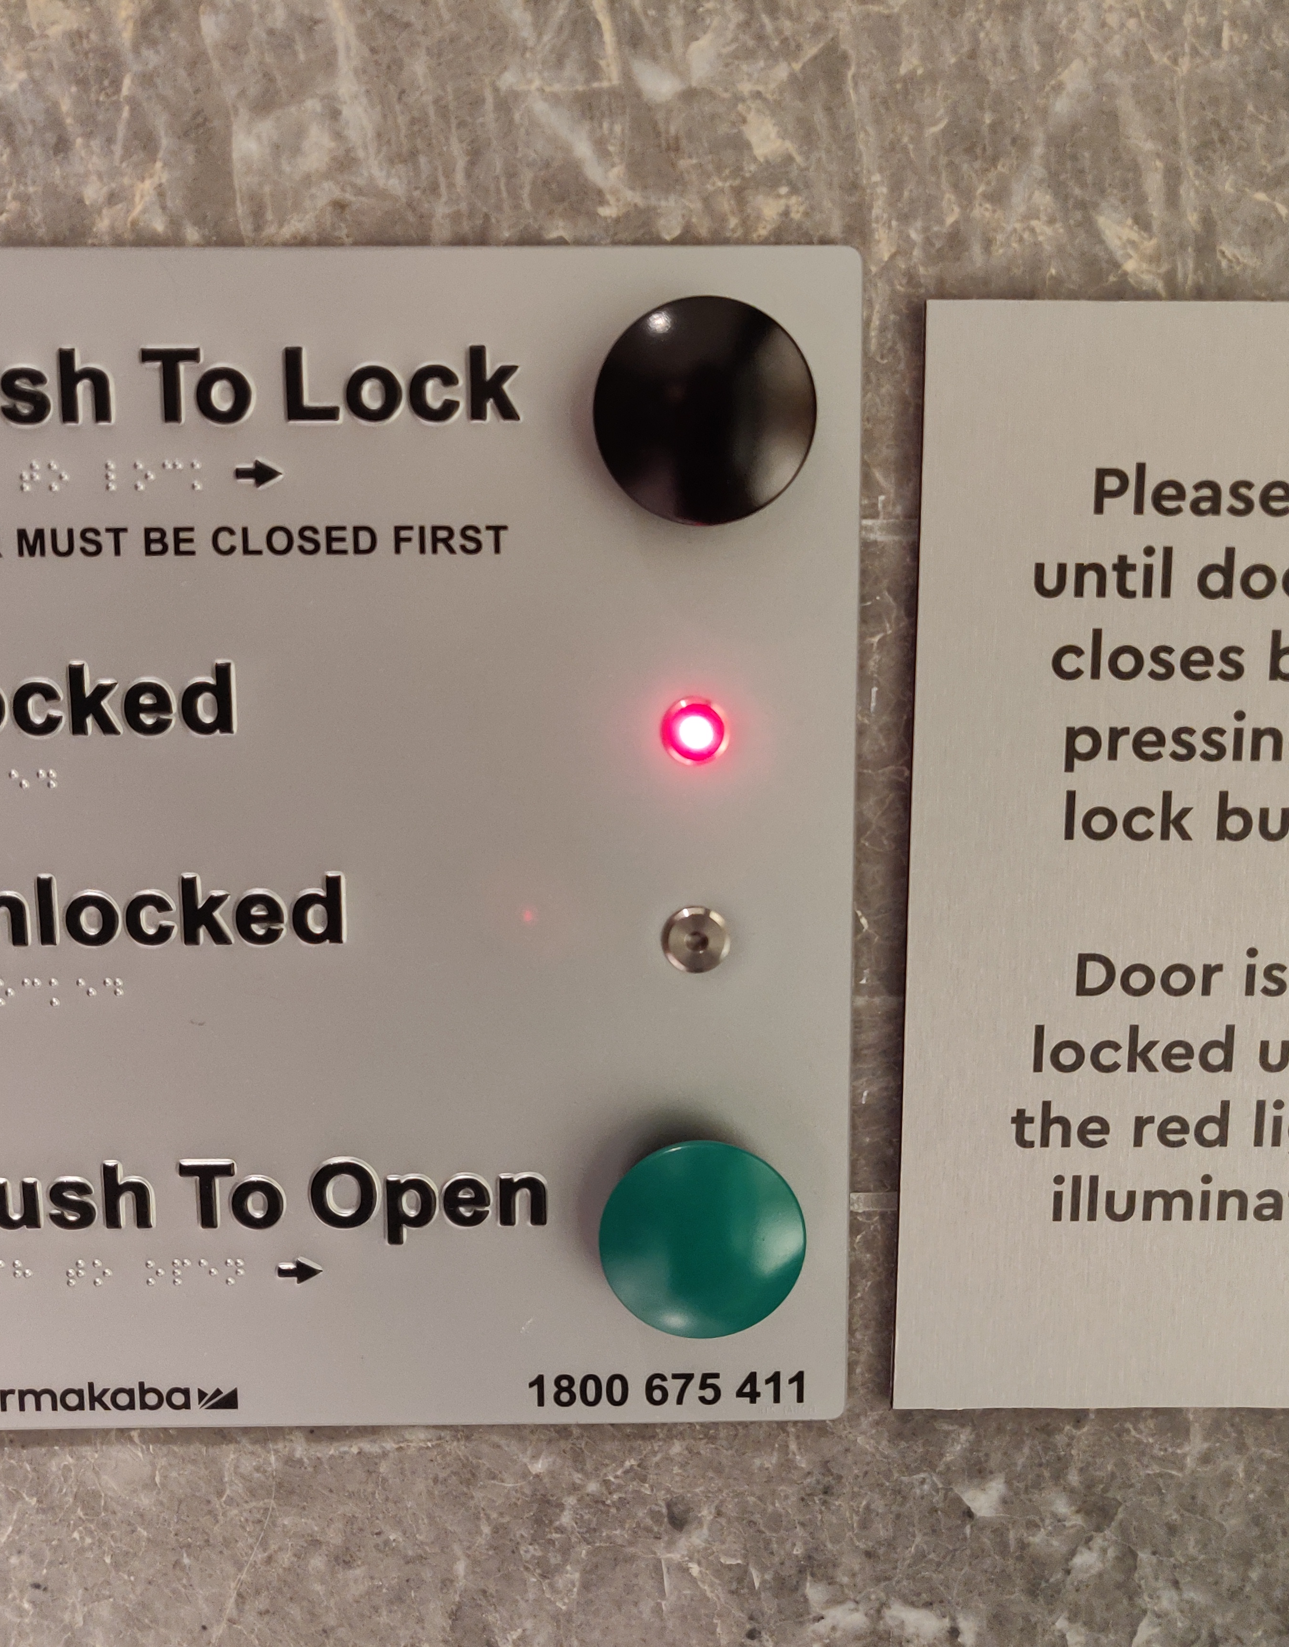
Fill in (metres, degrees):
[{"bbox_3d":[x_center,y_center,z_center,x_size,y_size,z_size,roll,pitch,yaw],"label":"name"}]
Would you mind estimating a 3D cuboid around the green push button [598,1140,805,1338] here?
[{"bbox_3d":[0.013,0.090,0.347,0.045,0.045,0.023,0,8,-1],"label":"green push button"}]

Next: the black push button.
[{"bbox_3d":[0.012,-0.083,0.322,0.045,0.045,0.023,0,8,-1],"label":"black push button"}]

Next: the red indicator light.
[{"bbox_3d":[0.011,-0.020,0.341,0.015,0.015,0.004,0,8,-1],"label":"red indicator light"}]

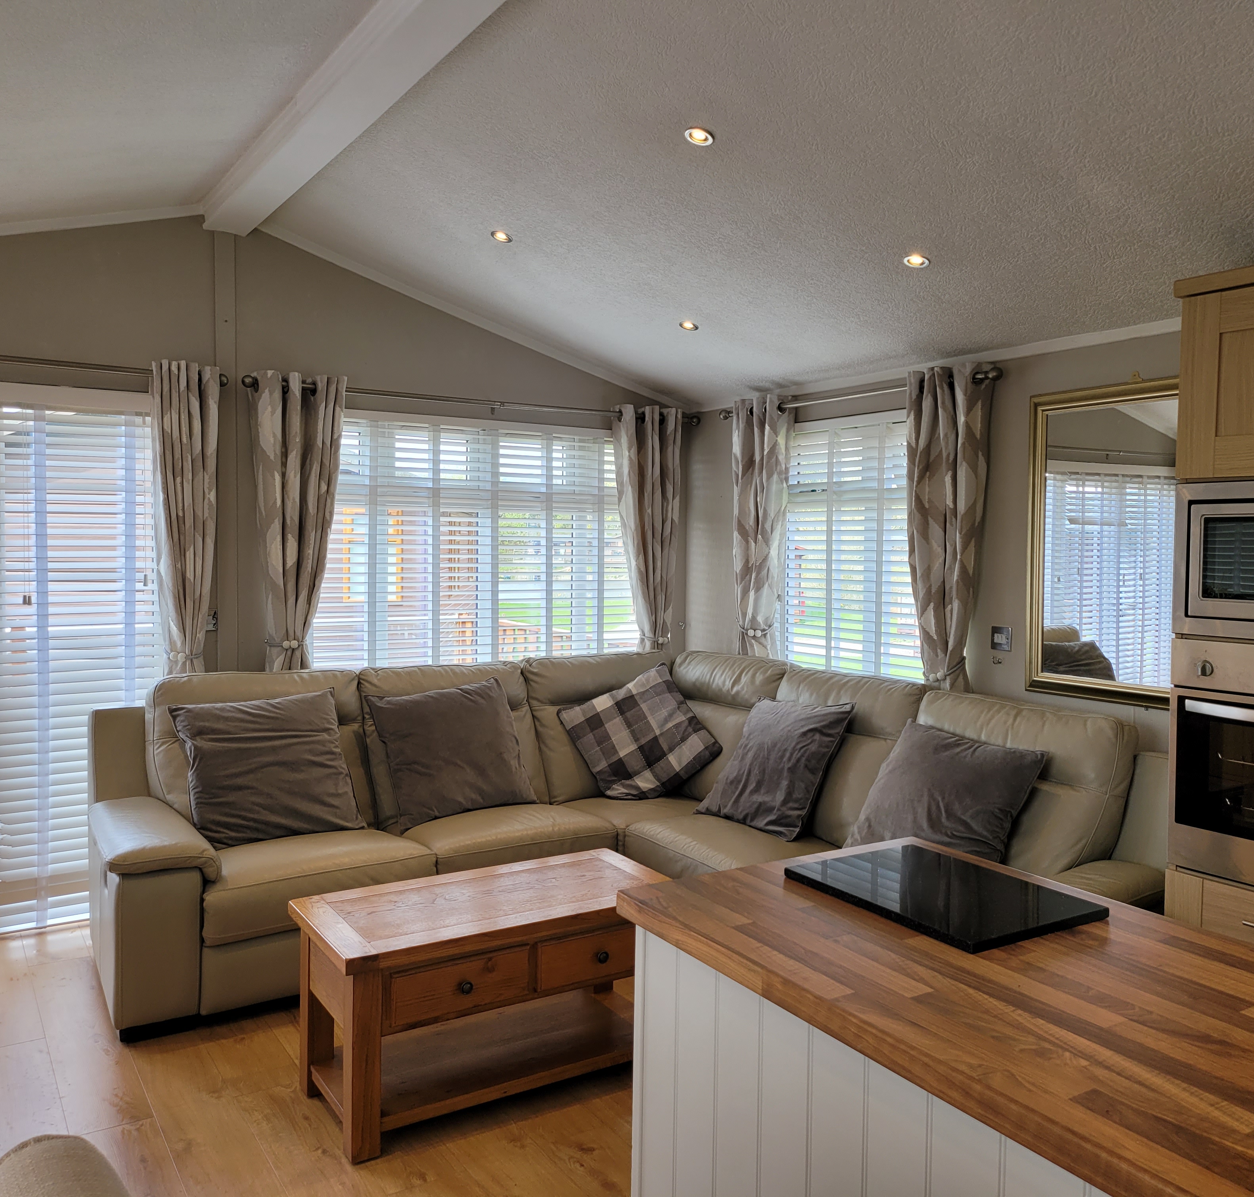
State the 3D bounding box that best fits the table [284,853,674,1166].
[{"bbox_3d":[-0.361,1.077,3.265,1.000,0.495,0.490,-1,3,-32],"label":"table"}]

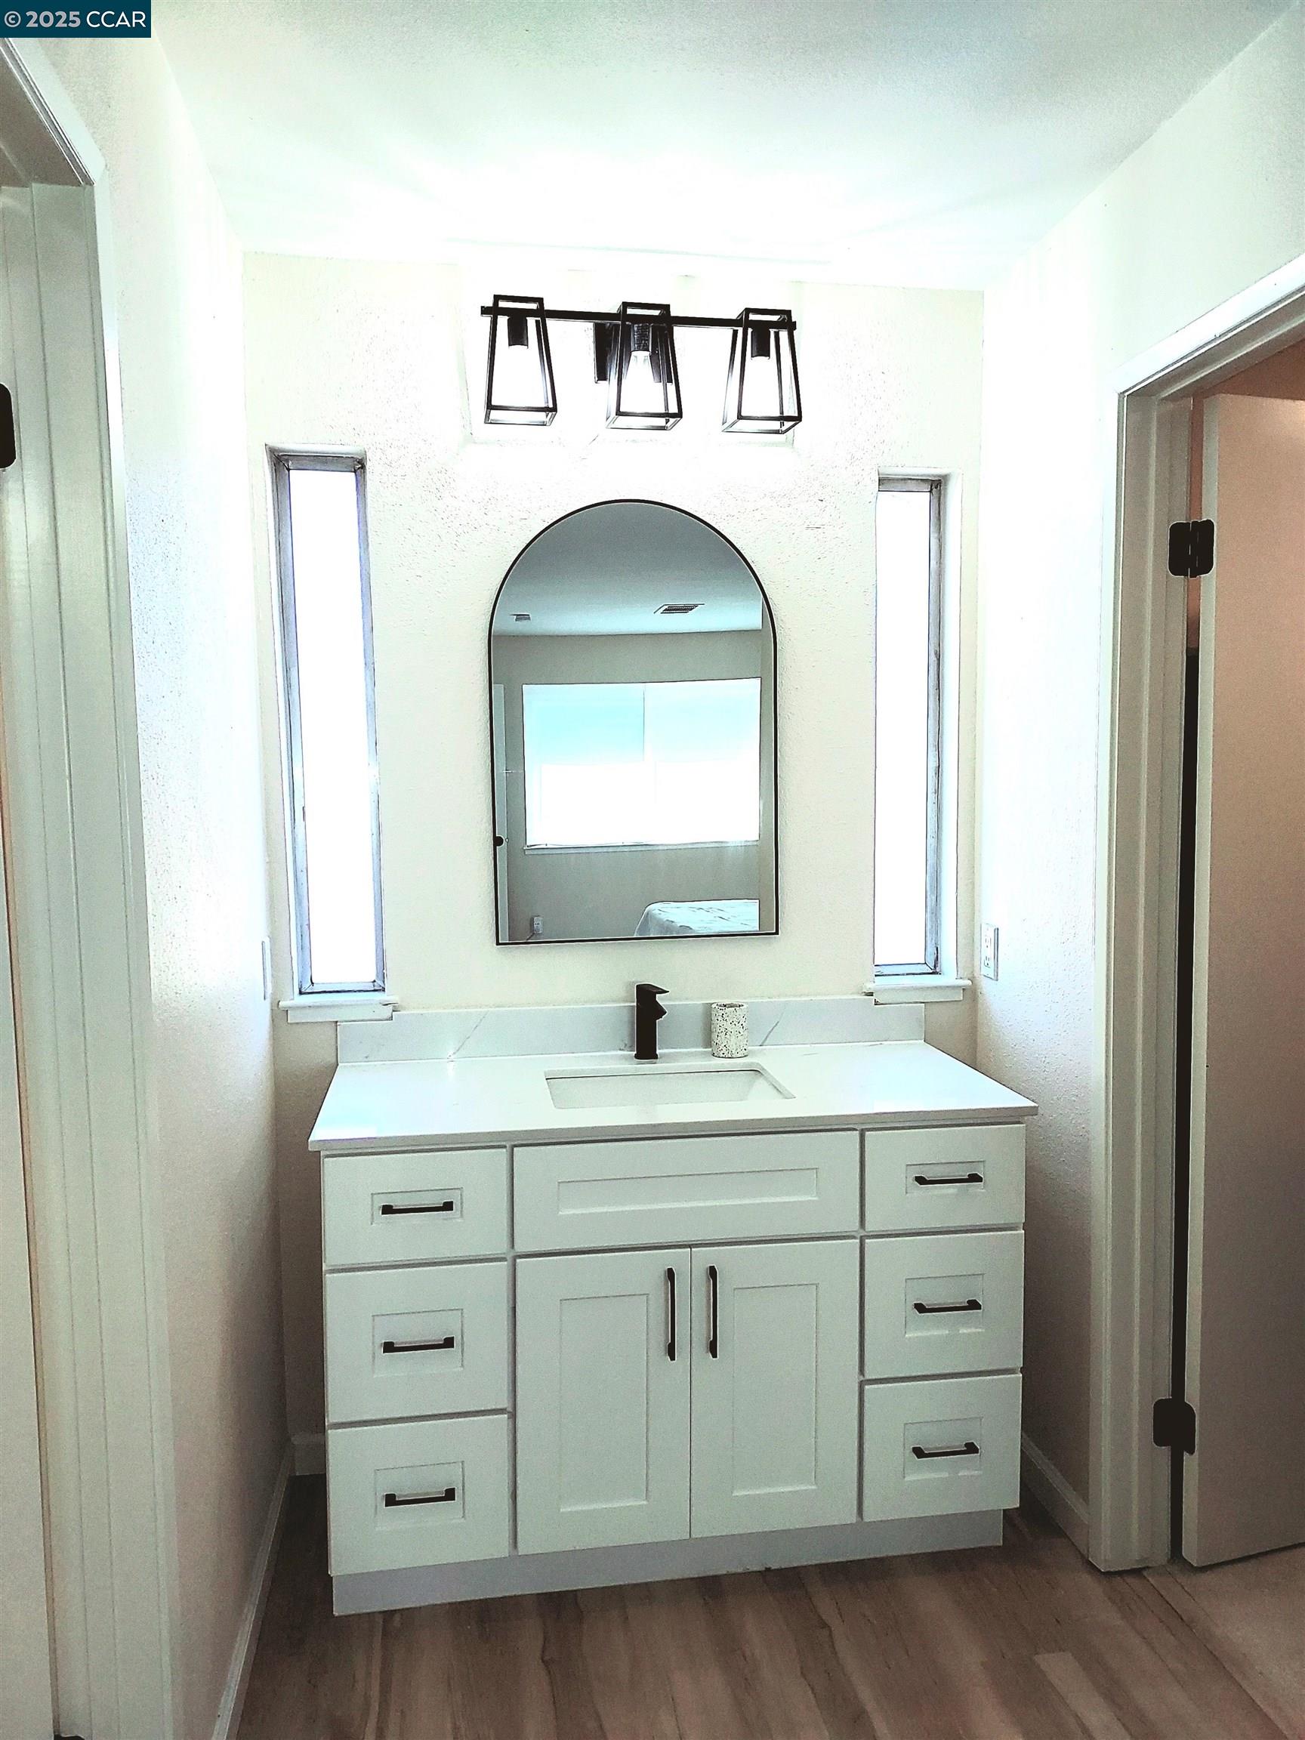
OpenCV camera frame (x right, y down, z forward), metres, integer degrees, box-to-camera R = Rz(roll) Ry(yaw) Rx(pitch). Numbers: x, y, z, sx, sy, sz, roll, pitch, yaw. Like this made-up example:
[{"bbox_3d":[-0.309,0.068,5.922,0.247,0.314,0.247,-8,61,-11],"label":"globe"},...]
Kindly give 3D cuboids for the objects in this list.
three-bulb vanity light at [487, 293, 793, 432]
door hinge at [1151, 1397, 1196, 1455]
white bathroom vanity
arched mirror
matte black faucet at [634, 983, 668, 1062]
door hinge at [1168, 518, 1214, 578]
[{"bbox_3d":[-0.025,-0.978,2.387,0.617,0.215,0.195,-1,4,-9],"label":"three-bulb vanity light"},{"bbox_3d":[0.937,1.001,2.160,0.069,0.090,0.036,0,4,3],"label":"door hinge"},{"bbox_3d":[0.024,0.786,2.329,1.250,0.933,0.568,-1,4,-9],"label":"white bathroom vanity"},{"bbox_3d":[-0.034,-0.308,2.520,0.600,0.911,0.025,-1,4,-9],"label":"arched mirror"},{"bbox_3d":[-0.004,0.317,2.465,0.046,0.158,0.170,-1,4,-9],"label":"matte black faucet"},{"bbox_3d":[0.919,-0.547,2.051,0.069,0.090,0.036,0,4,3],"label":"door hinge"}]

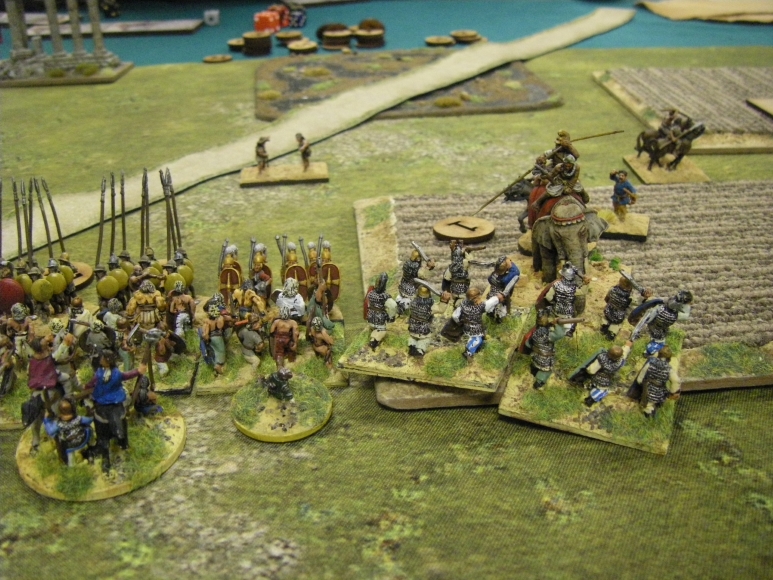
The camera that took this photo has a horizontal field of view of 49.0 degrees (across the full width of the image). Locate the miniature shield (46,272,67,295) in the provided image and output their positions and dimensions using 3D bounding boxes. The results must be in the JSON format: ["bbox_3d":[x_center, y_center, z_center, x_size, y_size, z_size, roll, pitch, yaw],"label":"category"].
[{"bbox_3d":[-0.096,-0.002,0.246,0.006,0.006,0.002,-2,15,-4],"label":"miniature shield"}]

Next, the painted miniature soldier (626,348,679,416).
[{"bbox_3d":[0.064,0.022,0.204,0.012,0.018,0.009,10,41,14],"label":"painted miniature soldier"}]

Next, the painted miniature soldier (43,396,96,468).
[{"bbox_3d":[-0.075,0.033,0.200,0.011,0.015,0.009,-8,31,-14],"label":"painted miniature soldier"}]

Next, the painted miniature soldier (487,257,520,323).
[{"bbox_3d":[0.032,0.000,0.233,0.008,0.017,0.009,9,29,18],"label":"painted miniature soldier"}]

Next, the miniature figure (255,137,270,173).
[{"bbox_3d":[-0.053,-0.058,0.367,0.007,0.015,0.007,7,28,13],"label":"miniature figure"}]

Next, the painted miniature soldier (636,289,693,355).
[{"bbox_3d":[0.071,0.009,0.219,0.014,0.015,0.009,14,30,25],"label":"painted miniature soldier"}]

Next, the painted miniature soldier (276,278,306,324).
[{"bbox_3d":[-0.028,0.005,0.244,0.011,0.018,0.009,-1,27,-4],"label":"painted miniature soldier"}]

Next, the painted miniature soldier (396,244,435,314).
[{"bbox_3d":[0.008,-0.003,0.237,0.010,0.019,0.009,9,29,18],"label":"painted miniature soldier"}]

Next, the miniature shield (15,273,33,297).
[{"bbox_3d":[-0.105,-0.001,0.246,0.006,0.006,0.002,-2,15,-4],"label":"miniature shield"}]

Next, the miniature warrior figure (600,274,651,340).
[{"bbox_3d":[0.063,0.004,0.226,0.013,0.018,0.009,13,41,17],"label":"miniature warrior figure"}]

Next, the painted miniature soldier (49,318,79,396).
[{"bbox_3d":[-0.084,0.017,0.218,0.009,0.020,0.009,-8,28,-18],"label":"painted miniature soldier"}]

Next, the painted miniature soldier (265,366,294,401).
[{"bbox_3d":[-0.028,0.024,0.223,0.009,0.007,0.006,-17,32,-31],"label":"painted miniature soldier"}]

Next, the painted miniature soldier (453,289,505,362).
[{"bbox_3d":[0.023,0.008,0.216,0.015,0.018,0.009,6,28,11],"label":"painted miniature soldier"}]

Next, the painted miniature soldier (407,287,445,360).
[{"bbox_3d":[0.010,0.008,0.216,0.011,0.019,0.009,6,28,11],"label":"painted miniature soldier"}]

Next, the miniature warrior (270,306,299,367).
[{"bbox_3d":[-0.028,0.012,0.238,0.007,0.016,0.009,-2,26,0],"label":"miniature warrior"}]

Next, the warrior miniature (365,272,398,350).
[{"bbox_3d":[-0.001,0.005,0.229,0.009,0.021,0.009,2,28,7],"label":"warrior miniature"}]

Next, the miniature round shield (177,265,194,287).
[{"bbox_3d":[-0.064,-0.004,0.269,0.007,0.007,0.002,-6,27,-9],"label":"miniature round shield"}]

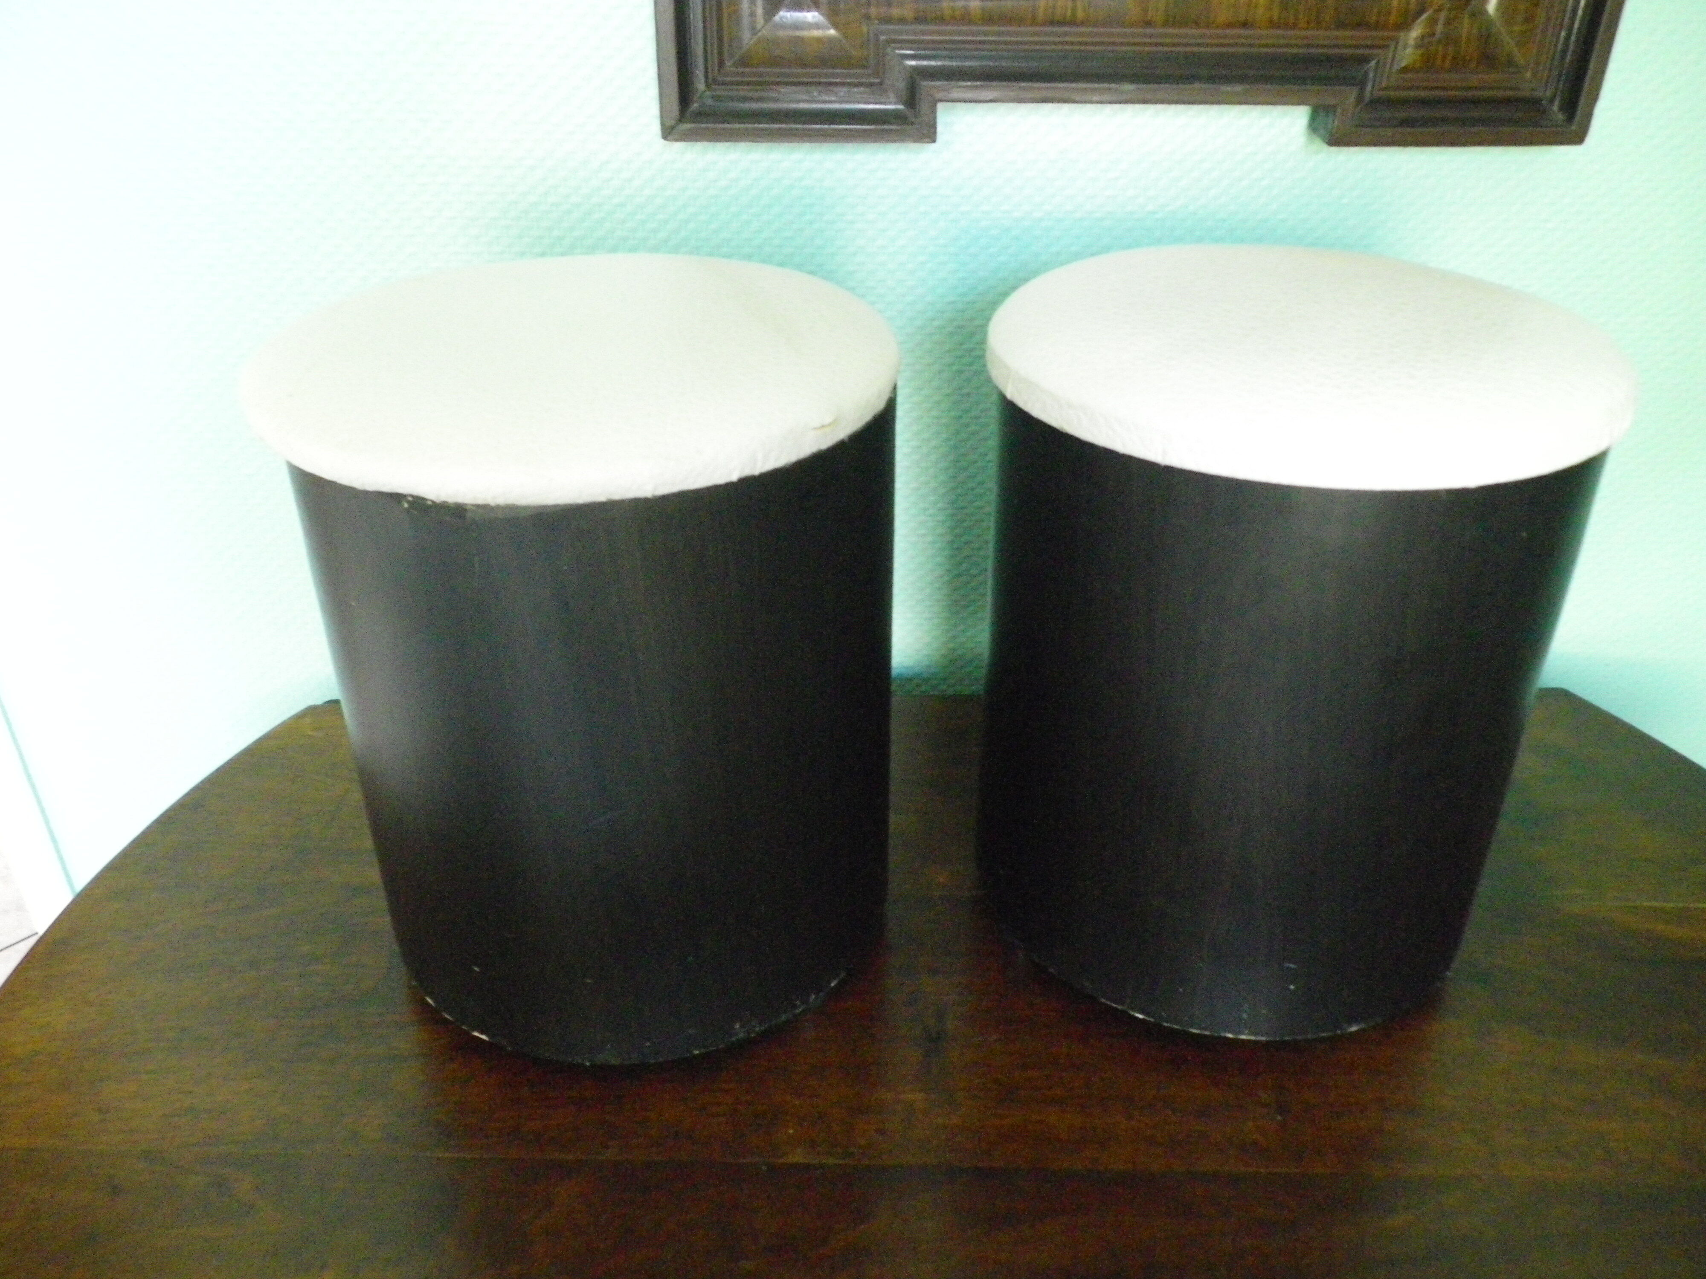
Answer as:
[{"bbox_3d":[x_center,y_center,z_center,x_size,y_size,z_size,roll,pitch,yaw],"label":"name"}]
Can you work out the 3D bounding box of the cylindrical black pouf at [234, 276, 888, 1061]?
[{"bbox_3d":[-0.161,0.001,0.940,0.379,0.421,0.379,0,31,0],"label":"cylindrical black pouf"}]

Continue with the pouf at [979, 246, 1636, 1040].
[{"bbox_3d":[0.276,-0.011,0.960,0.379,0.421,0.379,0,31,0],"label":"pouf"}]

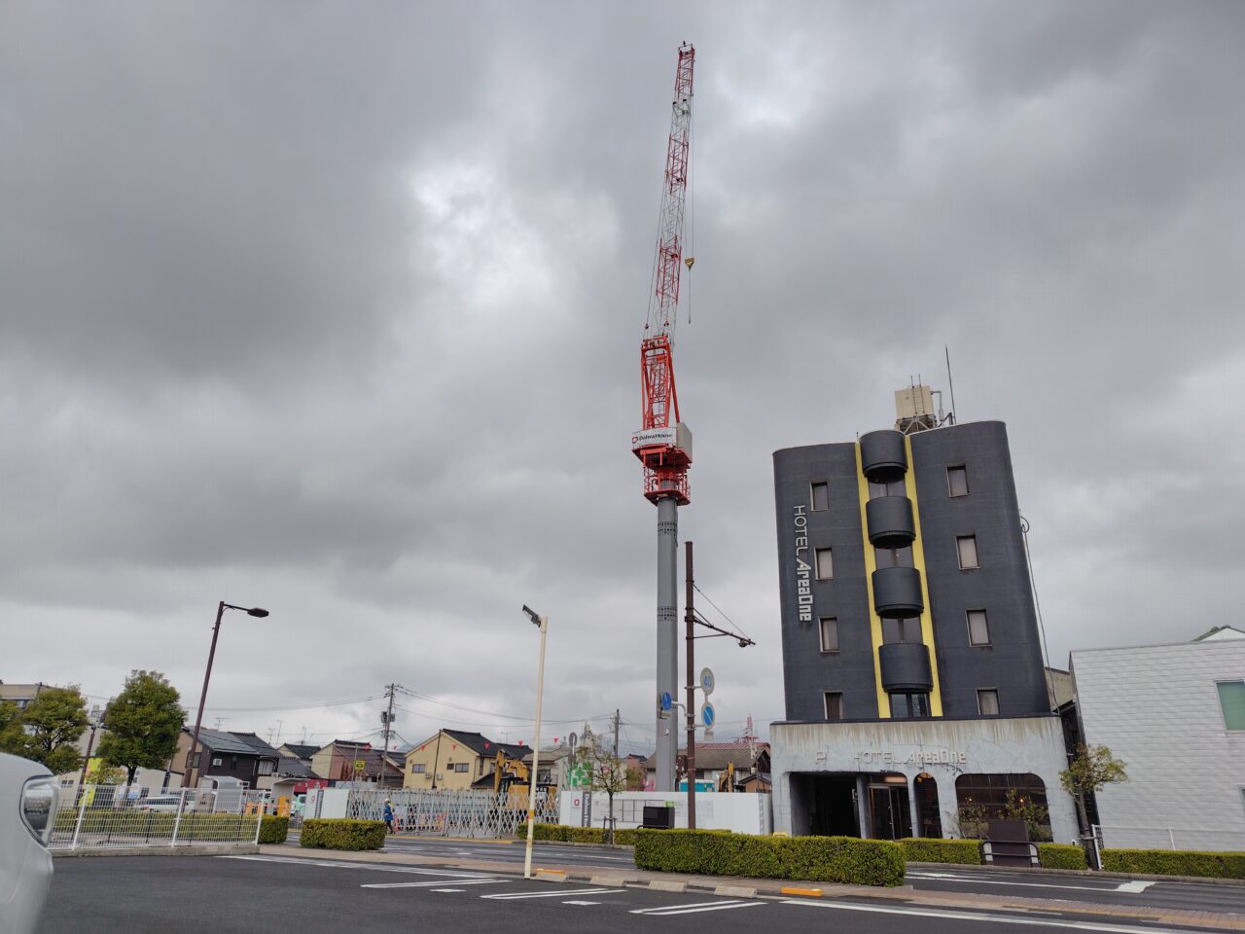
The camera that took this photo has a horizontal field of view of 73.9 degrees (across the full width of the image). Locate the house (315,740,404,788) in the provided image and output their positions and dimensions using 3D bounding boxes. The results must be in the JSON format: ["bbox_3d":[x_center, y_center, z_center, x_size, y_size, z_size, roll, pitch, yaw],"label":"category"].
[{"bbox_3d":[-26.311,32.051,85.925,7.600,6.600,9.000,-8,-23,21],"label":"house"}]

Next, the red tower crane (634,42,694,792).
[{"bbox_3d":[3.598,-8.974,57.683,3.200,62.700,7.500,-8,-23,22],"label":"red tower crane"}]

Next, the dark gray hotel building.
[{"bbox_3d":[13.901,6.989,40.714,11.102,20.850,13.000,-8,-23,21],"label":"dark gray hotel building"}]

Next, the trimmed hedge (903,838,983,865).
[{"bbox_3d":[9.433,11.382,24.537,2.122,0.550,1.000,-8,-23,22],"label":"trimmed hedge"}]

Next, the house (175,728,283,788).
[{"bbox_3d":[-32.868,25.080,67.482,7.252,6.565,7.400,-10,-24,26],"label":"house"}]

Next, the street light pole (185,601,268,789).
[{"bbox_3d":[-13.160,8.333,27.556,0.400,7.418,2.000,-10,-24,26],"label":"street light pole"}]

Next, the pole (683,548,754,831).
[{"bbox_3d":[2.443,5.801,20.462,0.700,7.240,4.000,-11,-25,28],"label":"pole"}]

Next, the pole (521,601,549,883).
[{"bbox_3d":[-1.541,4.363,13.440,0.250,4.216,0.620,-10,-24,26],"label":"pole"}]

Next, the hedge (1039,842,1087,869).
[{"bbox_3d":[12.211,10.856,23.054,1.135,0.550,1.000,-8,-23,22],"label":"hedge"}]

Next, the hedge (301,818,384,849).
[{"bbox_3d":[-7.214,9.556,21.543,2.025,0.660,1.000,-10,-24,26],"label":"hedge"}]

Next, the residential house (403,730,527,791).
[{"bbox_3d":[-14.478,29.759,79.592,9.680,8.130,8.200,-10,-24,26],"label":"residential house"}]

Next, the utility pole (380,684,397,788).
[{"bbox_3d":[-19.915,23.850,69.439,1.600,10.878,1.000,-10,-24,26],"label":"utility pole"}]

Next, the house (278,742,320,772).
[{"bbox_3d":[-35.631,34.503,91.200,5.200,7.255,5.600,-10,-24,26],"label":"house"}]

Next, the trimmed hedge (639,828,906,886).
[{"bbox_3d":[2.840,7.793,16.600,5.269,0.710,1.150,-10,-24,27],"label":"trimmed hedge"}]

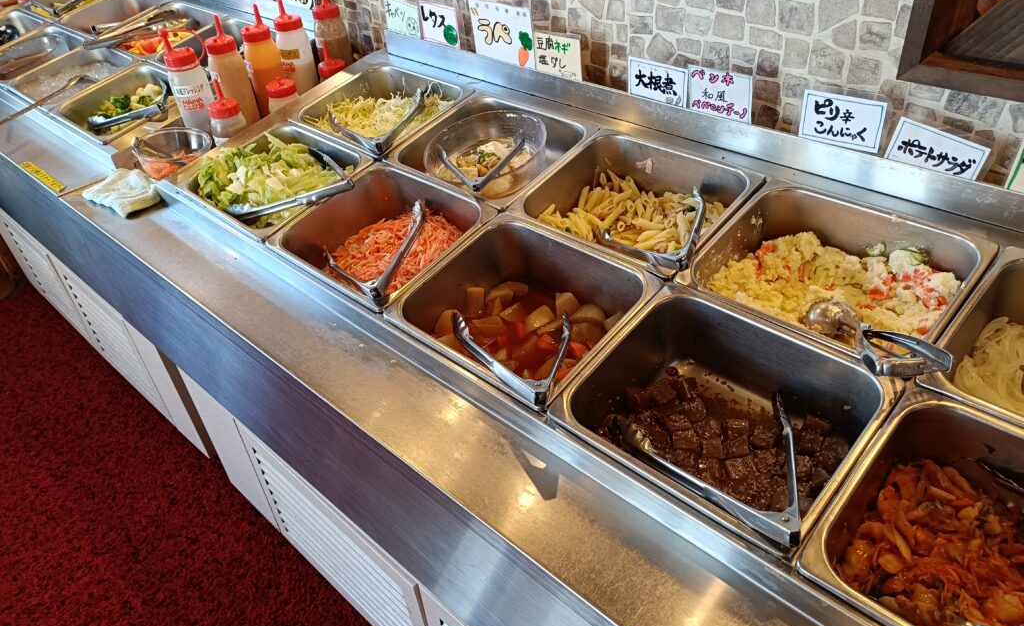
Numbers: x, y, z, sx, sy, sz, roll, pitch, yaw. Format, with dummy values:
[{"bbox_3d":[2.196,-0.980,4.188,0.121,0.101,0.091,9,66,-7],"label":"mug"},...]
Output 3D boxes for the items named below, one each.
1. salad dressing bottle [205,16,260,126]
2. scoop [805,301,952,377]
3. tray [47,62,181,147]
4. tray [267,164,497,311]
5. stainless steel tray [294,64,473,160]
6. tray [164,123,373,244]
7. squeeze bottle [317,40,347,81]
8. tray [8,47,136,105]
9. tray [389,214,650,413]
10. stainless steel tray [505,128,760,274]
[{"bbox_3d":[-0.645,-0.539,1.716,0.074,0.286,0.074,28,48,35],"label":"salad dressing bottle"},{"bbox_3d":[0.445,0.035,0.903,0.062,0.046,0.187,-36,33,-20],"label":"scoop"},{"bbox_3d":[-0.955,-0.500,1.873,0.327,0.100,0.266,28,58,35],"label":"tray"},{"bbox_3d":[-0.220,-0.111,1.312,0.325,0.102,0.265,27,58,35],"label":"tray"},{"bbox_3d":[-0.274,-0.409,1.626,0.325,0.102,0.265,27,58,35],"label":"stainless steel tray"},{"bbox_3d":[-0.459,-0.241,1.486,0.327,0.100,0.266,28,58,35],"label":"tray"},{"bbox_3d":[-0.429,-0.557,1.796,0.076,0.200,0.076,27,47,35],"label":"squeeze bottle"},{"bbox_3d":[-1.232,-0.630,2.112,0.325,0.102,0.265,27,58,35],"label":"tray"},{"bbox_3d":[0.022,0.014,1.119,0.325,0.102,0.265,27,58,35],"label":"tray"},{"bbox_3d":[0.200,-0.153,1.216,0.325,0.100,0.265,28,59,35],"label":"stainless steel tray"}]

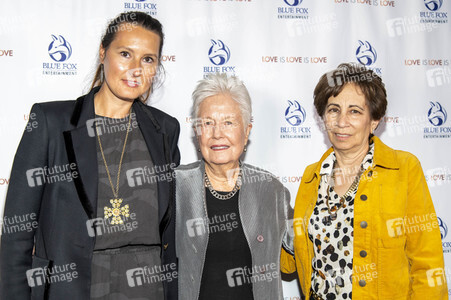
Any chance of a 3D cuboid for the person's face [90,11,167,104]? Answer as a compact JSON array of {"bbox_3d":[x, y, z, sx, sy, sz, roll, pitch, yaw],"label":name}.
[{"bbox_3d":[-0.267,-0.252,1.890,0.180,0.260,0.215,9,-2,-18],"label":"person's face"}]

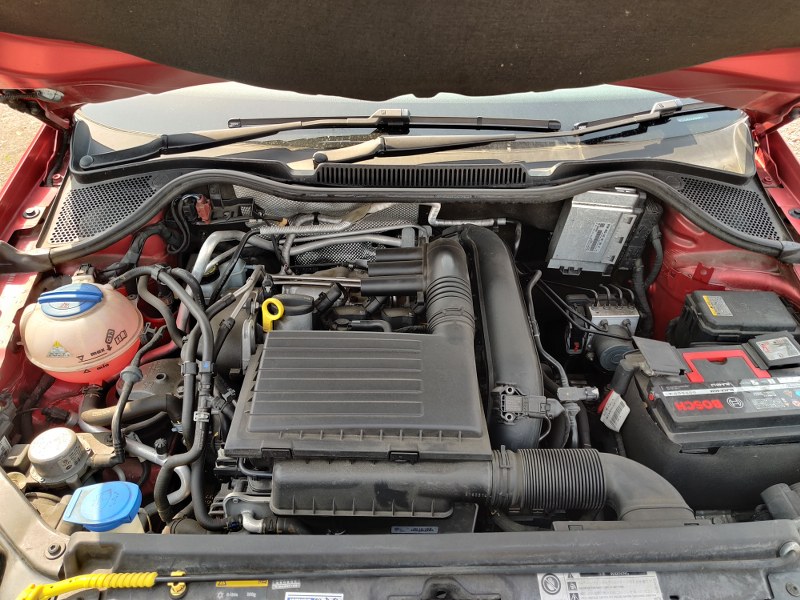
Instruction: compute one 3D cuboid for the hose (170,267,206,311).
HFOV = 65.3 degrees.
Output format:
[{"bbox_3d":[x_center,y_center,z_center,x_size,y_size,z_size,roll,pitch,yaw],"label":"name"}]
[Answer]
[{"bbox_3d":[-0.306,-0.022,0.922,0.052,0.055,0.060,0,42,0],"label":"hose"}]

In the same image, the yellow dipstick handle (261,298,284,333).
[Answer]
[{"bbox_3d":[-0.191,0.022,0.943,0.034,0.060,0.012,0,28,0],"label":"yellow dipstick handle"}]

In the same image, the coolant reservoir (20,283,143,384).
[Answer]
[{"bbox_3d":[-0.442,0.056,0.857,0.154,0.165,0.154,0,42,0],"label":"coolant reservoir"}]

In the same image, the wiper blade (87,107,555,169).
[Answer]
[{"bbox_3d":[-0.147,-0.313,1.192,0.930,0.075,0.100,-1,42,1],"label":"wiper blade"}]

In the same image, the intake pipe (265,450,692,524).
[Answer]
[{"bbox_3d":[0.097,0.252,0.799,0.520,0.115,0.135,0,42,0],"label":"intake pipe"}]

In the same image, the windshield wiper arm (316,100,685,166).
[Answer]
[{"bbox_3d":[0.200,-0.323,1.203,0.740,0.065,0.065,-10,43,-5],"label":"windshield wiper arm"}]

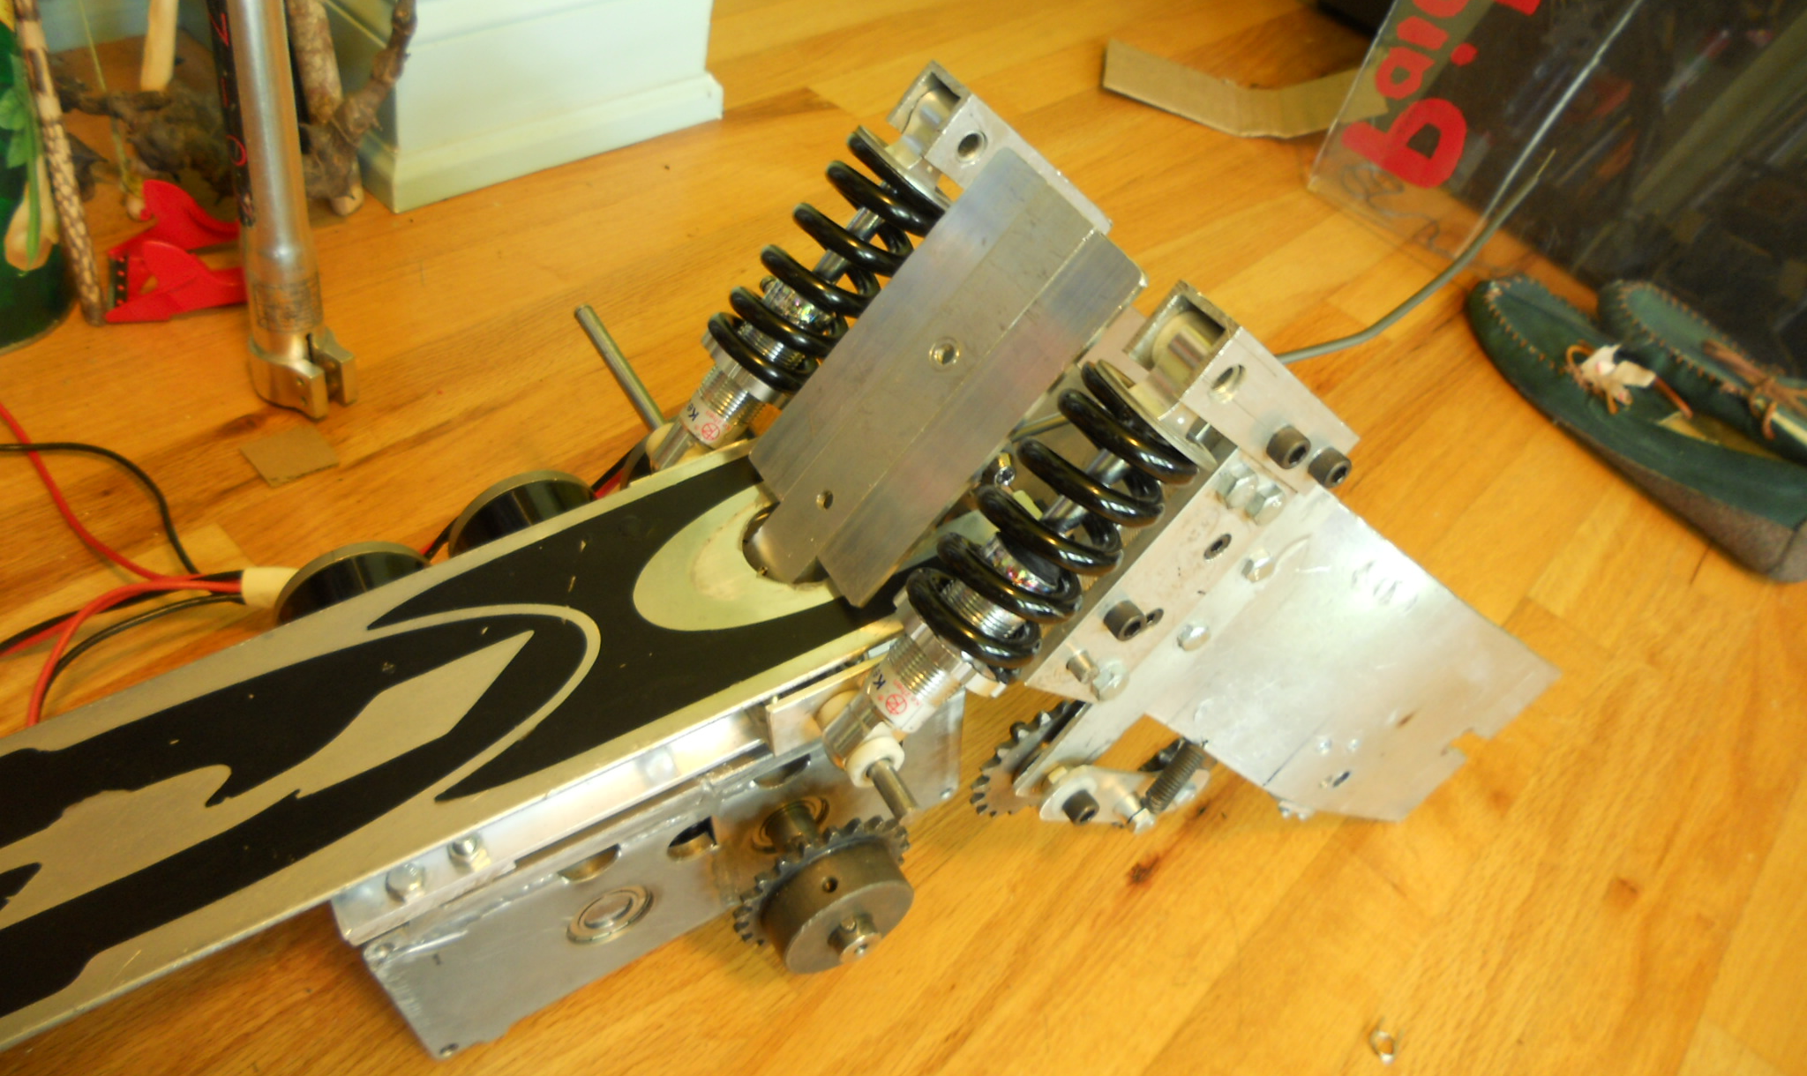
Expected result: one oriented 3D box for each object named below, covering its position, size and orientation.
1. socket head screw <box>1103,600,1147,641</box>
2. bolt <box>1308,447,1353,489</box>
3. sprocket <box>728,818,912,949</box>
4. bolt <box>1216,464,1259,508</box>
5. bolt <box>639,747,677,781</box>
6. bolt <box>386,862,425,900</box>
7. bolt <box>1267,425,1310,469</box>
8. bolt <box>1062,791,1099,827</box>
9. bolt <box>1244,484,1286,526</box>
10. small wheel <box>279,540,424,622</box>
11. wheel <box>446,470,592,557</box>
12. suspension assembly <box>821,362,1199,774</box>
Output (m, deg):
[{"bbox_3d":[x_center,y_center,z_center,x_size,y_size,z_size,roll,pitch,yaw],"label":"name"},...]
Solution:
[{"bbox_3d":[0.077,0.029,0.489,0.012,0.012,0.008,-24,54,-19],"label":"socket head screw"},{"bbox_3d":[0.147,-0.024,0.485,0.012,0.012,0.008,-24,54,-19],"label":"bolt"},{"bbox_3d":[-0.024,0.130,0.504,0.072,0.072,0.023,-24,54,-19],"label":"sprocket"},{"bbox_3d":[0.110,-0.017,0.467,0.013,0.013,0.006,-24,54,-19],"label":"bolt"},{"bbox_3d":[-0.080,0.074,0.459,0.011,0.004,0.011,-24,54,-19],"label":"bolt"},{"bbox_3d":[-0.152,0.105,0.432,0.011,0.004,0.011,-24,54,-19],"label":"bolt"},{"bbox_3d":[0.126,-0.029,0.460,0.012,0.012,0.008,-24,54,-19],"label":"bolt"},{"bbox_3d":[0.071,0.108,0.564,0.012,0.012,0.008,-24,54,-19],"label":"bolt"},{"bbox_3d":[0.125,-0.011,0.487,0.013,0.013,0.006,-24,54,-19],"label":"bolt"},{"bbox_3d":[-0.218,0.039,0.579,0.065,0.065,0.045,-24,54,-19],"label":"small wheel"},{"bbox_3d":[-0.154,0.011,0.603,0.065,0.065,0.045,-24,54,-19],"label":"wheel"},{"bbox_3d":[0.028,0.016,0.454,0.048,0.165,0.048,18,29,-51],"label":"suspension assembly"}]

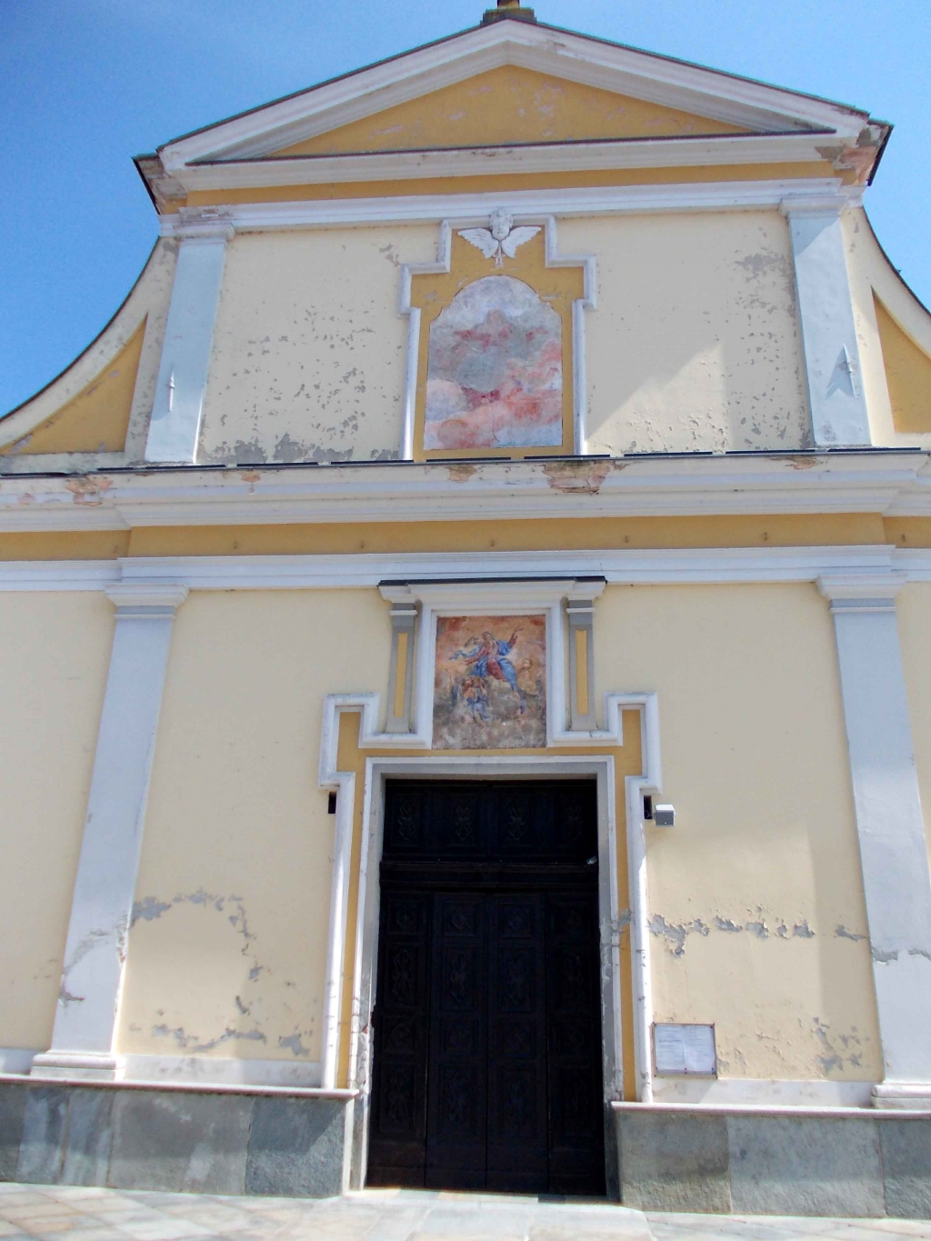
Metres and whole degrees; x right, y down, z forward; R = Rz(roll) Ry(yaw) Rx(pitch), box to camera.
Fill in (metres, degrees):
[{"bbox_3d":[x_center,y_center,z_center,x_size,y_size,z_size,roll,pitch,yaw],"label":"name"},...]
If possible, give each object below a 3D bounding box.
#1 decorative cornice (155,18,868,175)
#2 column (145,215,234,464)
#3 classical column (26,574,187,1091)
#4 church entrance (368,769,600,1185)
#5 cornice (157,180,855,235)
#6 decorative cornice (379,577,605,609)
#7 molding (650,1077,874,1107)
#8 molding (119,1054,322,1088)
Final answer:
[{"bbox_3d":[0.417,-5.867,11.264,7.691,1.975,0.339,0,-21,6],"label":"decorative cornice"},{"bbox_3d":[-2.911,-2.971,10.651,0.635,2.975,0.174,0,-21,6],"label":"column"},{"bbox_3d":[-3.061,1.706,8.869,0.783,4.254,0.244,0,-21,6],"label":"classical column"},{"bbox_3d":[0.189,2.992,8.527,1.905,3.267,0.104,0,-21,6],"label":"church entrance"},{"bbox_3d":[0.357,-4.447,10.890,7.552,0.322,0.157,0,-21,6],"label":"cornice"},{"bbox_3d":[0.234,-0.244,9.292,2.088,0.235,0.209,0,-21,6],"label":"decorative cornice"},{"bbox_3d":[2.273,3.619,7.720,1.649,0.187,0.052,0,-21,6],"label":"molding"},{"bbox_3d":[-1.972,3.651,8.131,1.653,0.187,0.052,0,-21,6],"label":"molding"}]

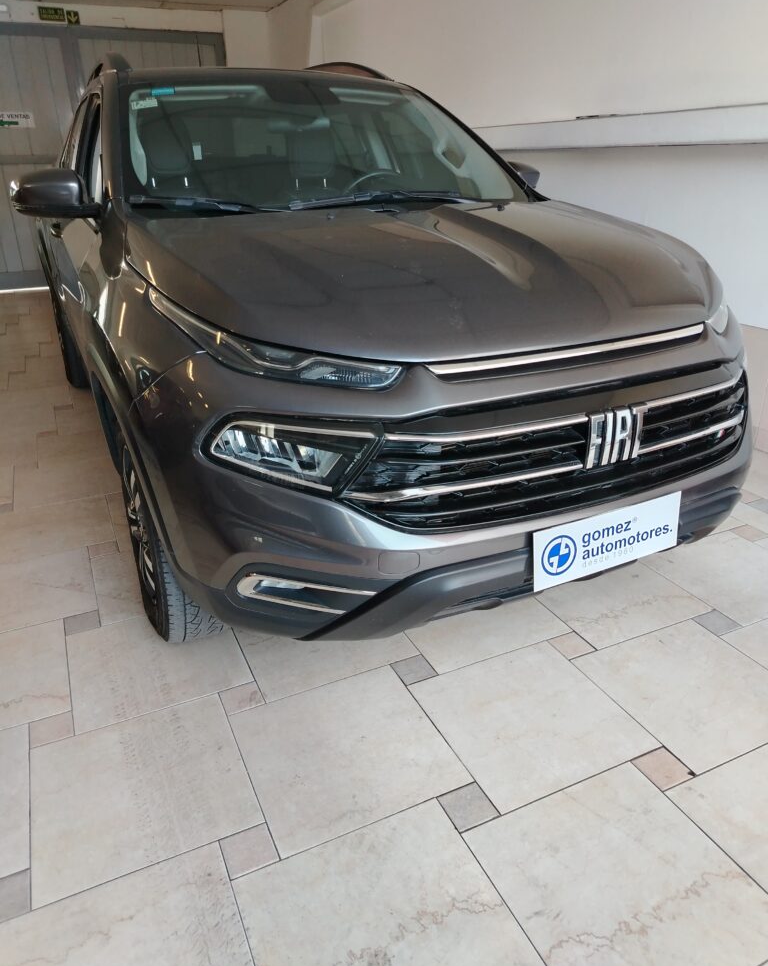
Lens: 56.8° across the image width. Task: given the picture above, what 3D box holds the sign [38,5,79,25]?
[{"bbox_3d":[-3.523,-5.072,7.707,0.405,0.150,0.020,-11,26,-21],"label":"sign"}]

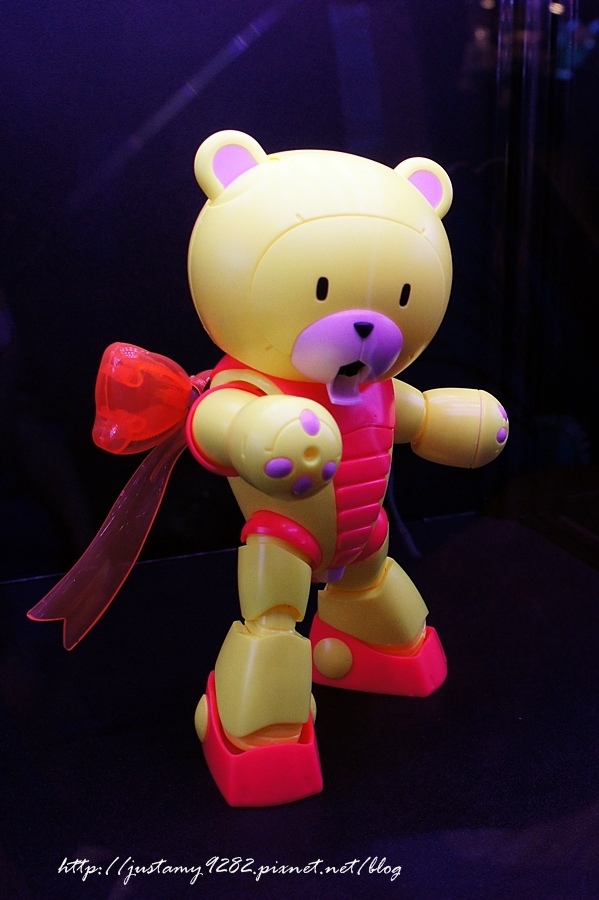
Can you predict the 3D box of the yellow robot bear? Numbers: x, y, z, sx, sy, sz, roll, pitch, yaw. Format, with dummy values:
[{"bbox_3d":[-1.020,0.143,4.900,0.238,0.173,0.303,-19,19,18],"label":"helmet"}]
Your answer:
[{"bbox_3d":[0.008,0.002,0.160,0.070,0.130,0.059,-16,21,-40],"label":"yellow robot bear"}]

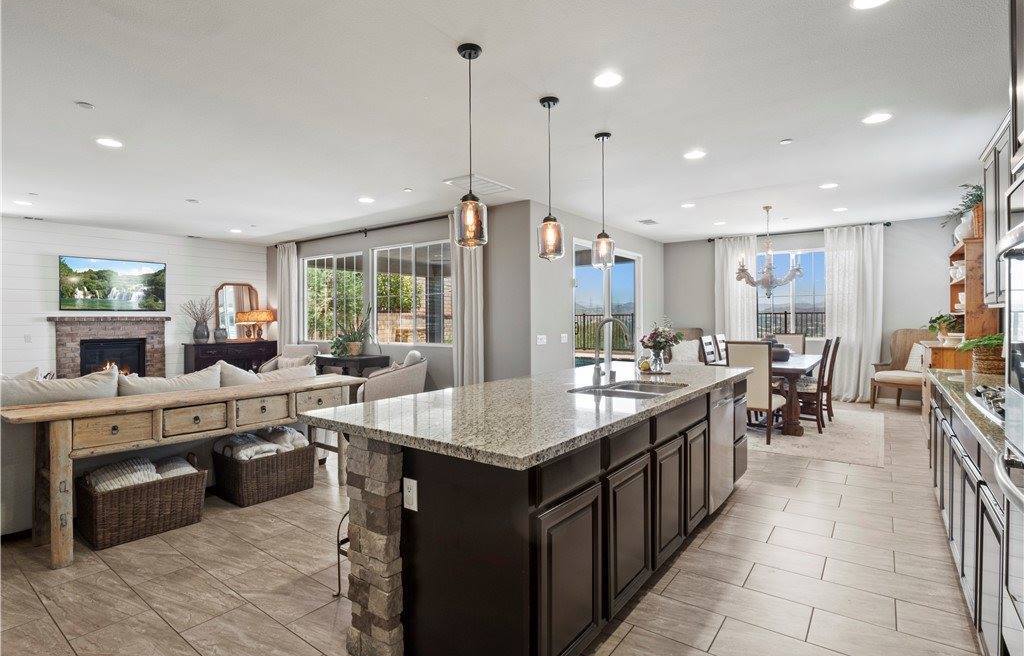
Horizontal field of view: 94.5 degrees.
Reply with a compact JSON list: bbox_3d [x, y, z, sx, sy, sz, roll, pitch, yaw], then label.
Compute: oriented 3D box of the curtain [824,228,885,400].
[{"bbox_3d":[5.558,-0.209,7.702,0.800,2.820,0.130,0,1,36],"label":"curtain"}]

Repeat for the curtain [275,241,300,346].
[{"bbox_3d":[-4.911,-0.280,10.424,0.847,3.000,0.160,0,0,38],"label":"curtain"}]

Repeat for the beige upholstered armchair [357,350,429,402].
[{"bbox_3d":[-1.833,0.840,7.200,0.820,0.800,0.800,0,0,-26],"label":"beige upholstered armchair"}]

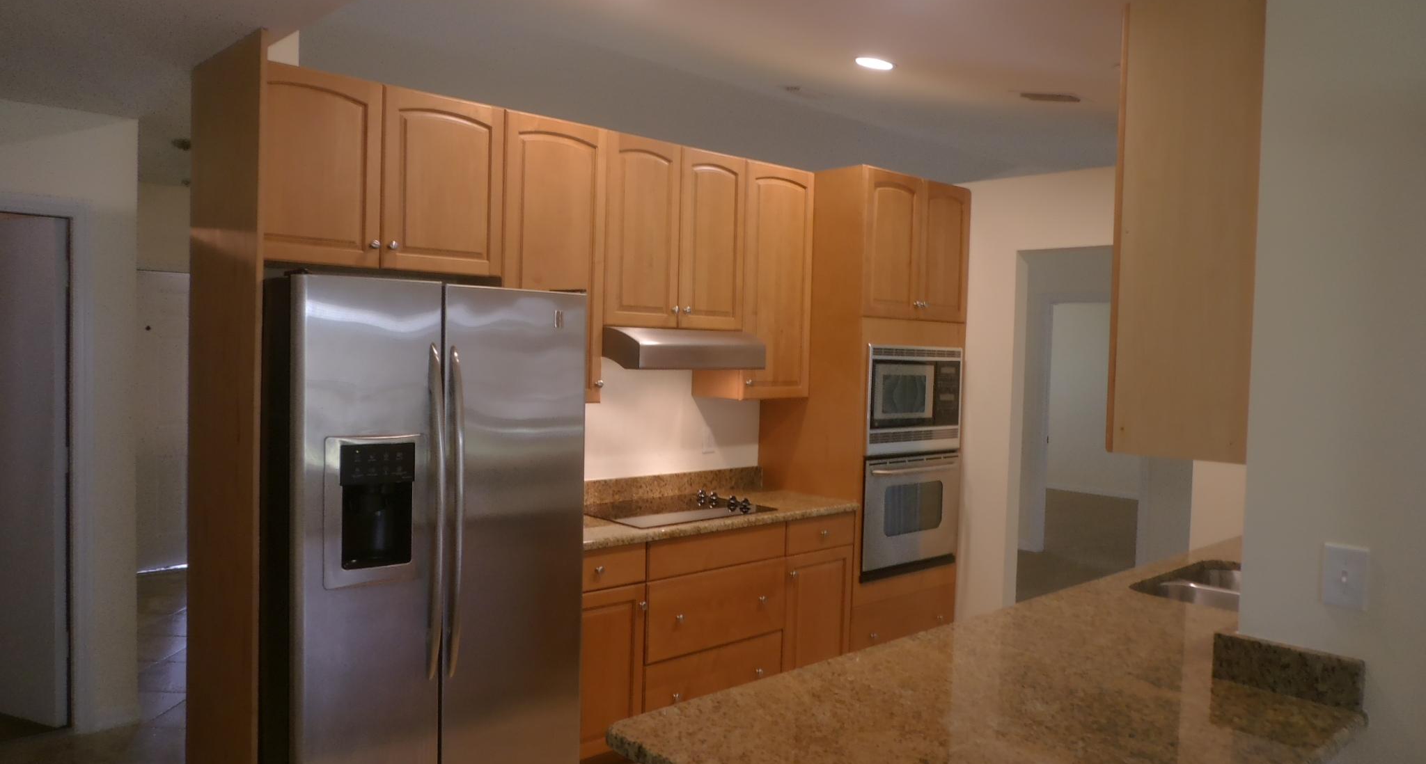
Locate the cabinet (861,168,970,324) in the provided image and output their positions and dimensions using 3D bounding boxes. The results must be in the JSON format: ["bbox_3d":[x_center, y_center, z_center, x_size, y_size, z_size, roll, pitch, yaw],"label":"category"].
[{"bbox_3d":[0.787,-0.656,5.037,0.857,0.690,0.633,-1,3,-43],"label":"cabinet"}]

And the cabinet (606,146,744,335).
[{"bbox_3d":[-0.252,-0.616,4.289,0.770,0.765,0.330,-1,3,-43],"label":"cabinet"}]

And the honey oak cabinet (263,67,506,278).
[{"bbox_3d":[-1.208,-0.687,3.405,0.915,0.605,0.330,-1,3,-43],"label":"honey oak cabinet"}]

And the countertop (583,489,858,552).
[{"bbox_3d":[-0.169,0.573,4.216,1.677,0.042,0.641,-1,3,-43],"label":"countertop"}]

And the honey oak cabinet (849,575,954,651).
[{"bbox_3d":[0.751,1.169,5.080,0.838,0.340,0.603,-1,3,-43],"label":"honey oak cabinet"}]

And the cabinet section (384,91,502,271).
[{"bbox_3d":[-1.035,-0.686,3.539,0.459,0.600,0.318,-1,3,-43],"label":"cabinet section"}]

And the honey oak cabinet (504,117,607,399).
[{"bbox_3d":[-0.708,-0.458,3.878,0.459,1.073,0.330,-1,3,-43],"label":"honey oak cabinet"}]

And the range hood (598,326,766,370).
[{"bbox_3d":[-0.205,-0.146,4.248,0.745,0.169,0.490,-1,3,-43],"label":"range hood"}]

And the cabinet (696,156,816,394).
[{"bbox_3d":[0.196,-0.466,4.709,0.455,1.073,0.330,-1,3,-43],"label":"cabinet"}]

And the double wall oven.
[{"bbox_3d":[0.783,0.369,5.027,0.756,1.105,0.623,-1,3,-43],"label":"double wall oven"}]

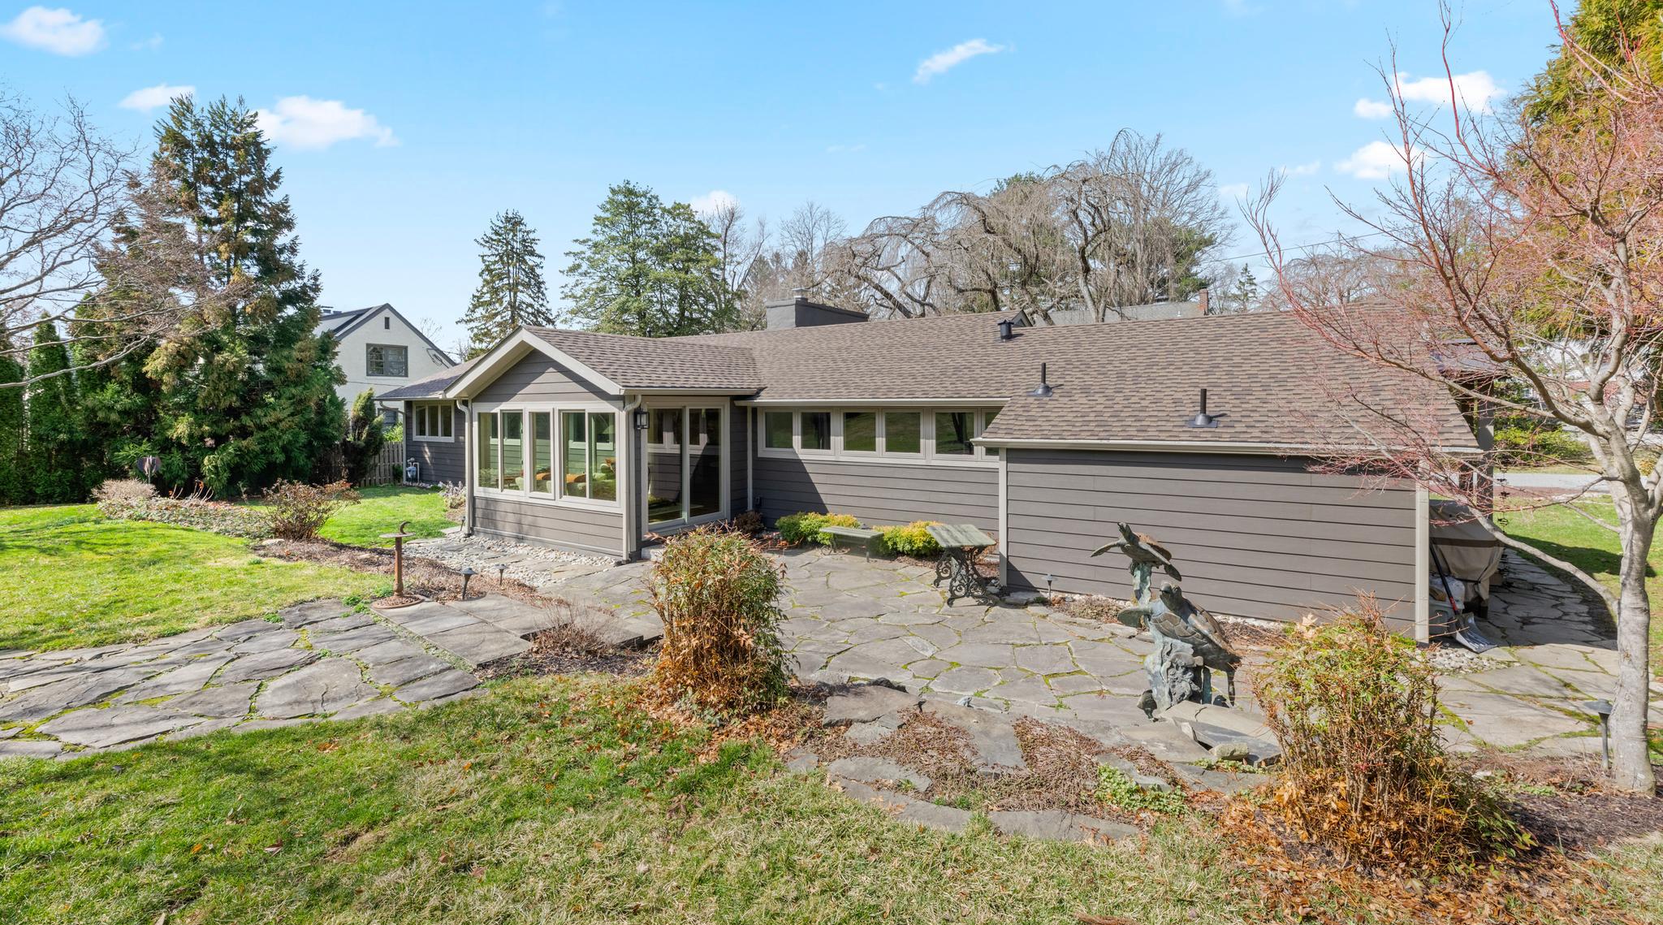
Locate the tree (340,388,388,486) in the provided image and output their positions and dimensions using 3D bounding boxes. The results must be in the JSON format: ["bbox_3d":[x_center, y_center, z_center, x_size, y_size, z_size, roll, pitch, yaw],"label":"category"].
[{"bbox_3d":[-13.200,-0.720,18.300,1.300,2.750,1.200,-4,5,-37],"label":"tree"}]

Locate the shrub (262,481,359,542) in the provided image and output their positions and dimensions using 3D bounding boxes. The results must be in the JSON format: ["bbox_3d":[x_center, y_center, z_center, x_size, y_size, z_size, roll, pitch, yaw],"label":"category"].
[{"bbox_3d":[-9.300,0.840,11.600,1.600,1.030,1.350,-4,5,-37],"label":"shrub"}]

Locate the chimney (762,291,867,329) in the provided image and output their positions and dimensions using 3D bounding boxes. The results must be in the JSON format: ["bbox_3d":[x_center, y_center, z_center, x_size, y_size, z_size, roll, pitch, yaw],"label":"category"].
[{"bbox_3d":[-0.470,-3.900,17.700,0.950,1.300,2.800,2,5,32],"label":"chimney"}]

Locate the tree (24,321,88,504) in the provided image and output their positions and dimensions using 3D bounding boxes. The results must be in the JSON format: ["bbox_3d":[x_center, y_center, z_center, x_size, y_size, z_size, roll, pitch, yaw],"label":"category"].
[{"bbox_3d":[-19.100,-1.240,15.900,1.400,4.500,1.400,3,6,41],"label":"tree"}]

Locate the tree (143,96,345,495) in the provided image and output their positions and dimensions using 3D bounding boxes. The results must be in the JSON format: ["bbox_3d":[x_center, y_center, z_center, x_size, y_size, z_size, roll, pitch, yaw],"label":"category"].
[{"bbox_3d":[-16.800,-4.900,18.600,5.000,11.000,5.000,-4,6,-42],"label":"tree"}]

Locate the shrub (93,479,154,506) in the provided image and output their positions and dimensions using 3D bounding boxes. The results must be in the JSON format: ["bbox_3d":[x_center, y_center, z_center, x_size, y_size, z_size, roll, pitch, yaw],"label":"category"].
[{"bbox_3d":[-16.600,0.690,15.200,1.150,0.700,1.350,4,6,45],"label":"shrub"}]

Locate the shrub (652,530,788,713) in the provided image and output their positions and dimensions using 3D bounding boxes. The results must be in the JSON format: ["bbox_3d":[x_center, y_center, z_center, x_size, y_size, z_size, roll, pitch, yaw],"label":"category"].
[{"bbox_3d":[-0.930,1.170,5.300,1.050,1.360,1.000,0,4,0],"label":"shrub"}]

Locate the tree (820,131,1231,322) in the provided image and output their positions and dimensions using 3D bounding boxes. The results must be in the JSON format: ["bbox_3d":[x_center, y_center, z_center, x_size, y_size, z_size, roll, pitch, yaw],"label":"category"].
[{"bbox_3d":[7.600,-6.300,26.000,15.000,13.200,12.500,1,4,16],"label":"tree"}]

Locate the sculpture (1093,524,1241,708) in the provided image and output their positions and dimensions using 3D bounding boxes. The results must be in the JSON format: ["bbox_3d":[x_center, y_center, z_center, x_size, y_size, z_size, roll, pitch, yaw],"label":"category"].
[{"bbox_3d":[2.690,1.200,5.220,1.100,1.400,0.750,3,5,37],"label":"sculpture"}]

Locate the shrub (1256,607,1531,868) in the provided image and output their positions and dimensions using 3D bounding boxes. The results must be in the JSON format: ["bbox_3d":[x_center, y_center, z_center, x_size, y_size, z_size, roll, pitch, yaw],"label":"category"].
[{"bbox_3d":[3.050,1.400,3.660,1.300,1.200,1.050,1,5,18],"label":"shrub"}]

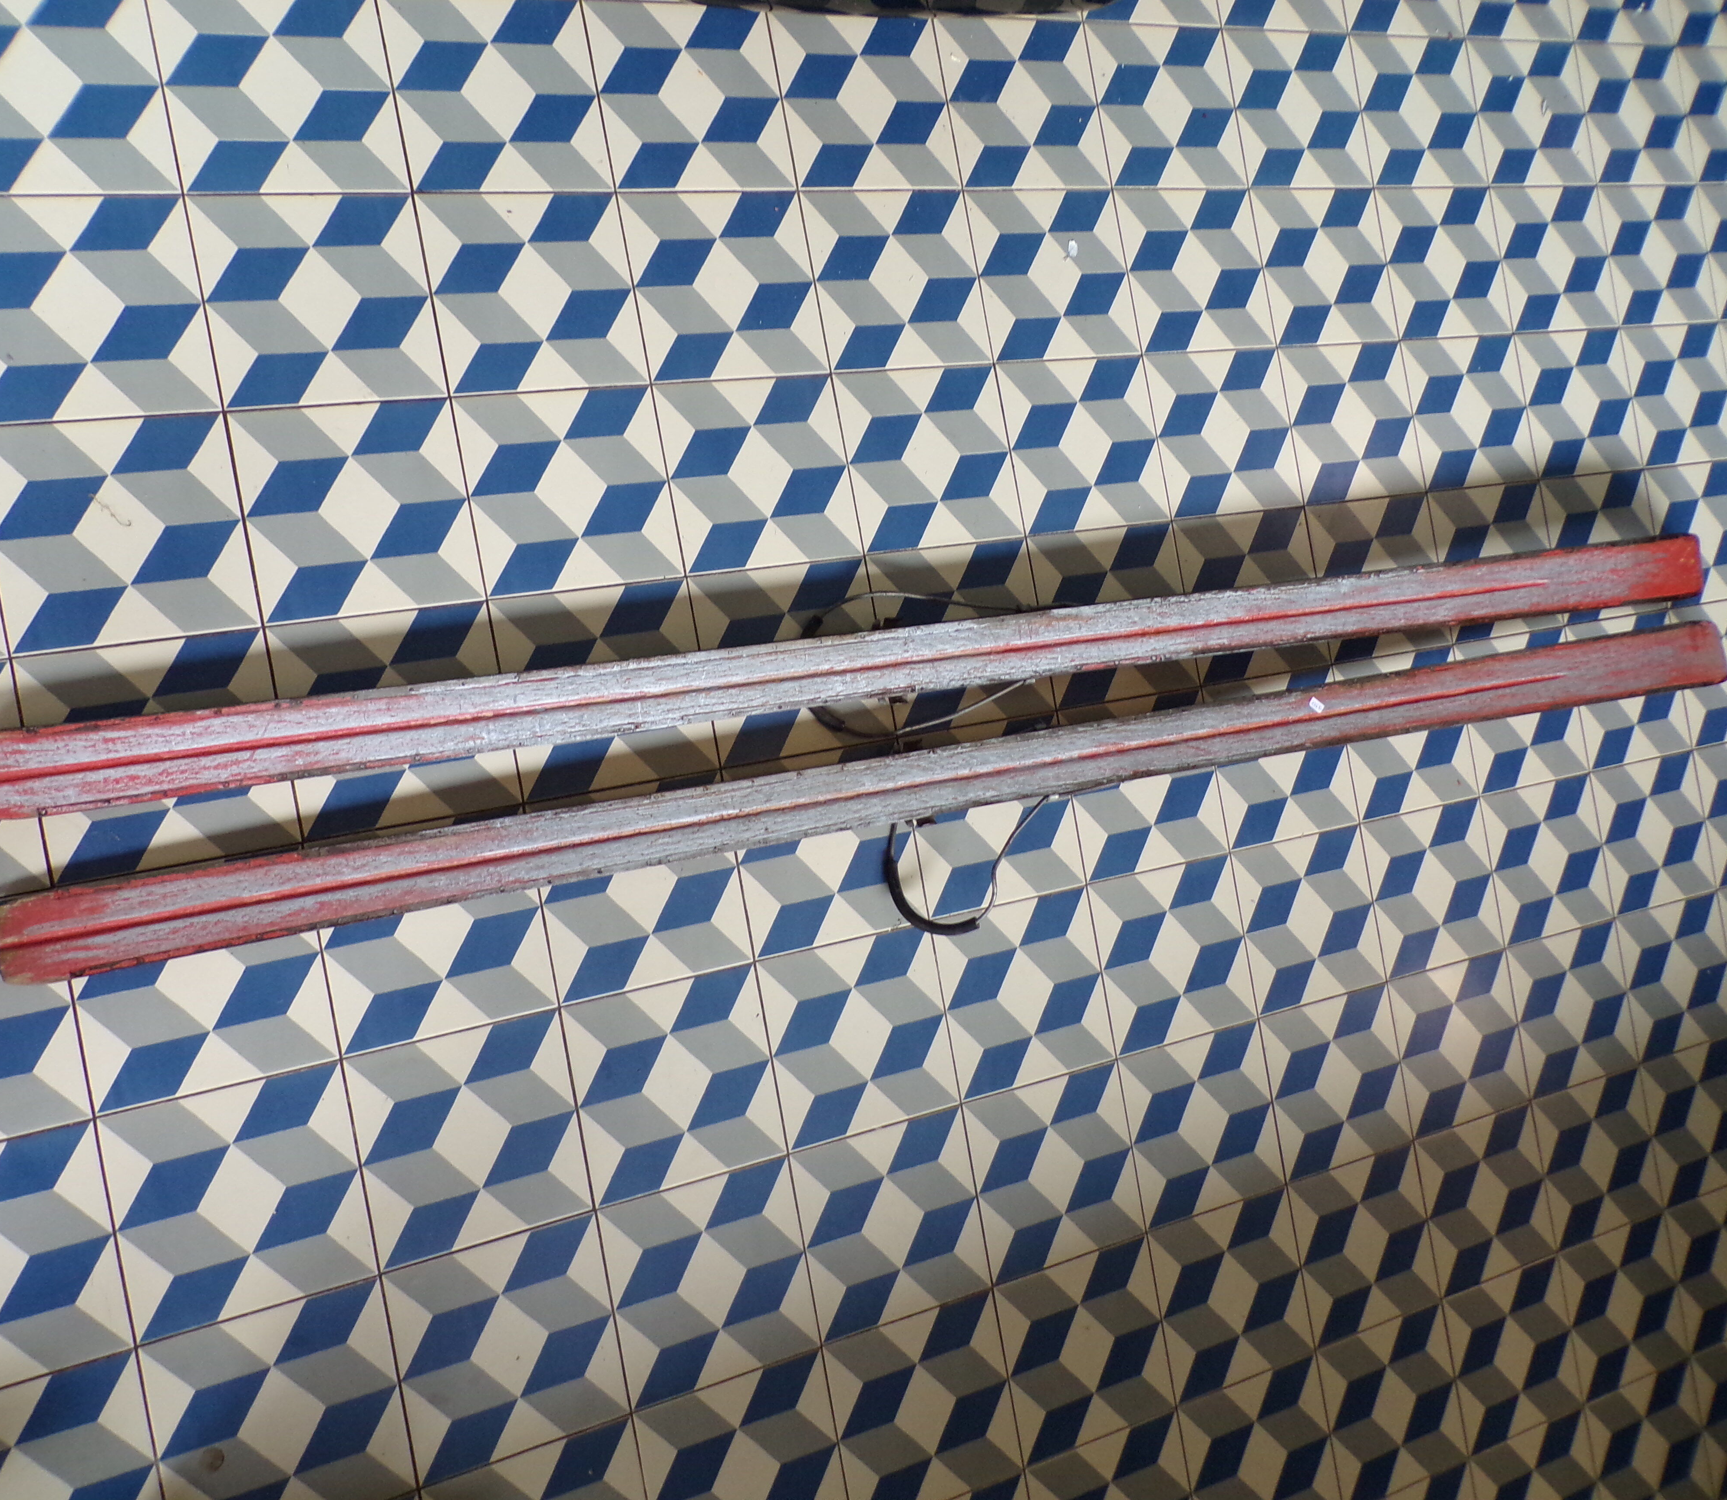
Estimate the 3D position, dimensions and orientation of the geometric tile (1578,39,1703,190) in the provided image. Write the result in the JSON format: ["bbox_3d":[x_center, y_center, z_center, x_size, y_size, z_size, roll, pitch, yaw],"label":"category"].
[{"bbox_3d":[1.100,-0.906,1.988,0.199,0.012,0.199,-10,90,-22],"label":"geometric tile"}]

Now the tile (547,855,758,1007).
[{"bbox_3d":[-0.222,0.136,1.382,0.200,0.015,0.200,-10,90,-22],"label":"tile"}]

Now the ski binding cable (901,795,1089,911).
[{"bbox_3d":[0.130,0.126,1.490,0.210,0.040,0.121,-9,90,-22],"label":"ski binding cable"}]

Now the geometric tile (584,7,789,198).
[{"bbox_3d":[-0.178,-0.684,1.462,0.199,0.012,0.199,-10,90,-22],"label":"geometric tile"}]

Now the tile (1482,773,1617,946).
[{"bbox_3d":[0.905,0.142,1.841,0.200,0.012,0.200,-10,90,-22],"label":"tile"}]

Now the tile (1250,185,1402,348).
[{"bbox_3d":[0.587,-0.614,1.762,0.200,0.010,0.200,-10,90,-22],"label":"tile"}]

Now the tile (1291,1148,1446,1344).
[{"bbox_3d":[0.609,0.599,1.689,0.200,0.015,0.200,-10,90,-22],"label":"tile"}]

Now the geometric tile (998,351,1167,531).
[{"bbox_3d":[0.256,-0.353,1.611,0.200,0.010,0.200,-10,90,-22],"label":"geometric tile"}]

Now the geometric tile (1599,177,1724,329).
[{"bbox_3d":[1.143,-0.711,1.995,0.198,0.012,0.198,-10,90,-22],"label":"geometric tile"}]

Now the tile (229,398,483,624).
[{"bbox_3d":[-0.474,-0.227,1.307,0.198,0.012,0.198,-10,90,-22],"label":"tile"}]

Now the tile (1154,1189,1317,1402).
[{"bbox_3d":[0.427,0.631,1.612,0.200,0.015,0.200,-10,90,-22],"label":"tile"}]

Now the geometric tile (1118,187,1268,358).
[{"bbox_3d":[0.398,-0.582,1.685,0.198,0.012,0.198,-10,90,-22],"label":"geometric tile"}]

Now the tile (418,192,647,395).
[{"bbox_3d":[-0.326,-0.455,1.387,0.199,0.012,0.199,-10,90,-22],"label":"tile"}]

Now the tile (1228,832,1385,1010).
[{"bbox_3d":[0.540,0.205,1.688,0.200,0.015,0.200,-10,90,-22],"label":"tile"}]

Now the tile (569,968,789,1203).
[{"bbox_3d":[-0.189,0.333,1.387,0.199,0.012,0.199,-10,90,-22],"label":"tile"}]

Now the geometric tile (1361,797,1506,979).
[{"bbox_3d":[0.722,0.173,1.764,0.200,0.015,0.200,-10,90,-22],"label":"geometric tile"}]

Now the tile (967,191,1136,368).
[{"bbox_3d":[0.220,-0.550,1.610,0.198,0.012,0.198,-10,90,-22],"label":"tile"}]

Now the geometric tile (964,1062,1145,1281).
[{"bbox_3d":[0.210,0.467,1.538,0.199,0.012,0.199,-10,90,-22],"label":"geometric tile"}]

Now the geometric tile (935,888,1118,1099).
[{"bbox_3d":[0.180,0.267,1.538,0.198,0.012,0.198,-10,90,-22],"label":"geometric tile"}]

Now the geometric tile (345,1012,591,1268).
[{"bbox_3d":[-0.370,0.363,1.309,0.198,0.012,0.198,-10,90,-22],"label":"geometric tile"}]

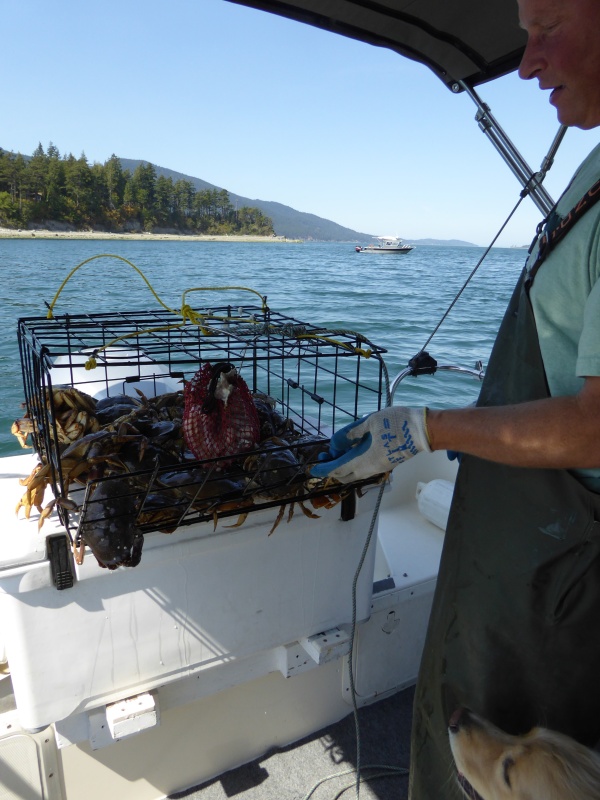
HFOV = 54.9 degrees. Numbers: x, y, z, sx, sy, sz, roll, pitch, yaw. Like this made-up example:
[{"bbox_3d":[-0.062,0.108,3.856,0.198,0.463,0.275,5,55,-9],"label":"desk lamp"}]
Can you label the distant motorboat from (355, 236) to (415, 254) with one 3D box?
[{"bbox_3d":[12.311,-22.274,83.194,8.600,2.500,2.600,2,15,3],"label":"distant motorboat"}]

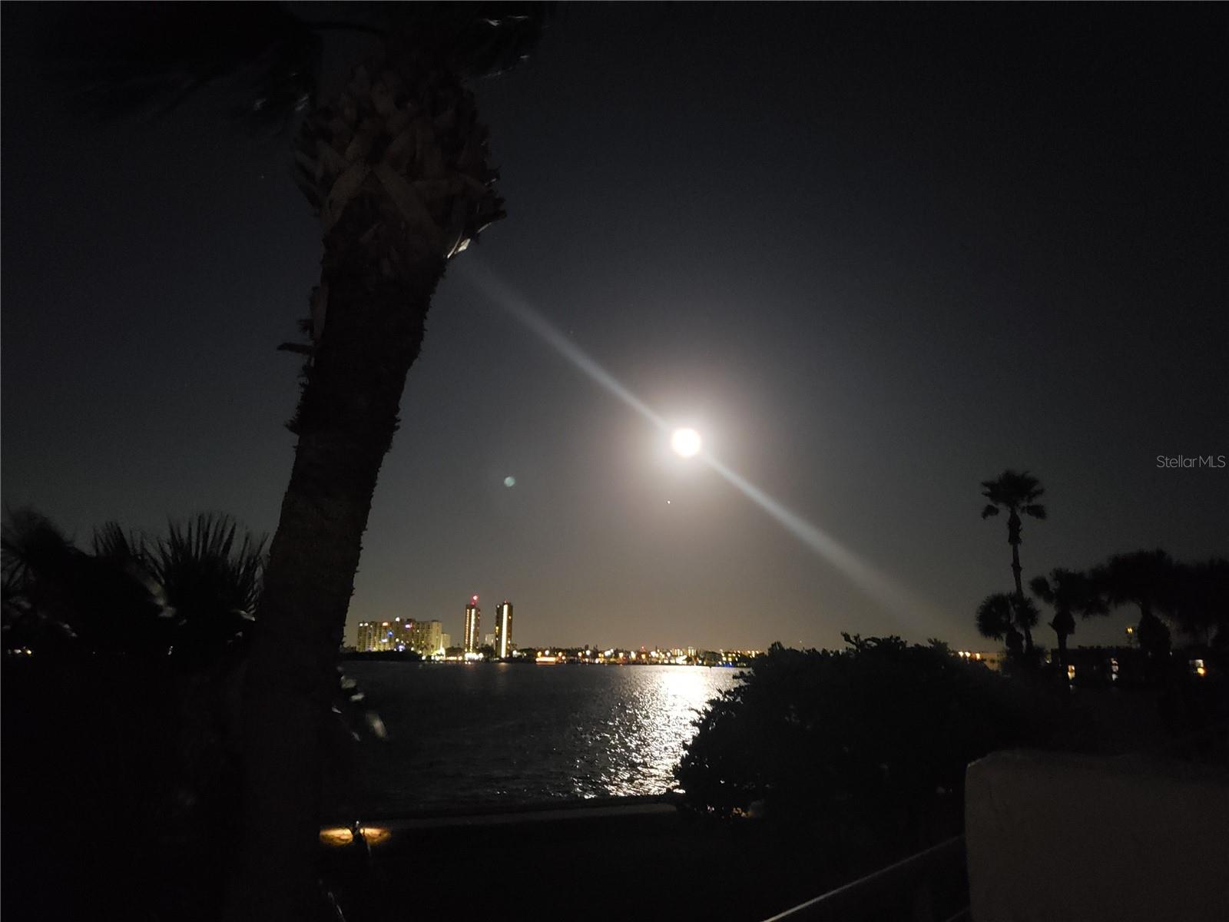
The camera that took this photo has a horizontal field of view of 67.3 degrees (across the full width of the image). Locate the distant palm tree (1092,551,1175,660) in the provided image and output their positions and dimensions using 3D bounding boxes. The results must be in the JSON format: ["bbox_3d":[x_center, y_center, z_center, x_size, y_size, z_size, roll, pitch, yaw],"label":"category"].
[{"bbox_3d":[18.478,6.239,32.477,3.200,6.250,3.200,-6,-14,29],"label":"distant palm tree"}]

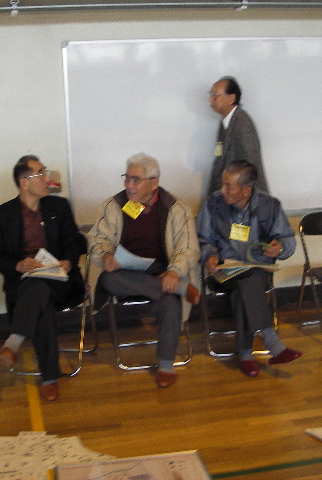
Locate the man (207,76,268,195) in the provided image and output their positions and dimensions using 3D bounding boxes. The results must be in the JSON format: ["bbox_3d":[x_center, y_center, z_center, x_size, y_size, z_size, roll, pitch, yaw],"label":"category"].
[{"bbox_3d":[0.501,-0.225,4.624,0.460,1.690,0.500,-6,12,-16],"label":"man"}]

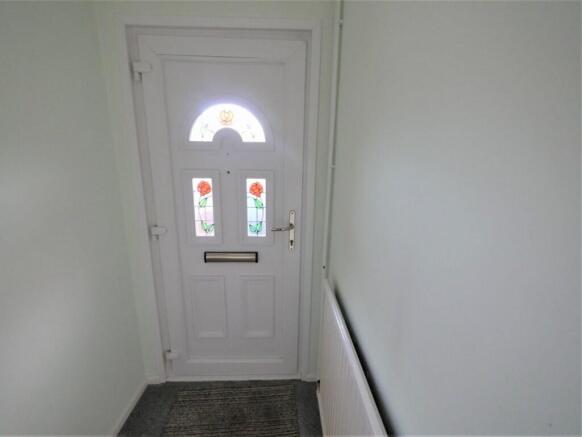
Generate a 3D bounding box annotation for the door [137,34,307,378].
[{"bbox_3d":[-0.359,0.072,1.422,0.843,2.010,0.070,1,12,-2],"label":"door"}]

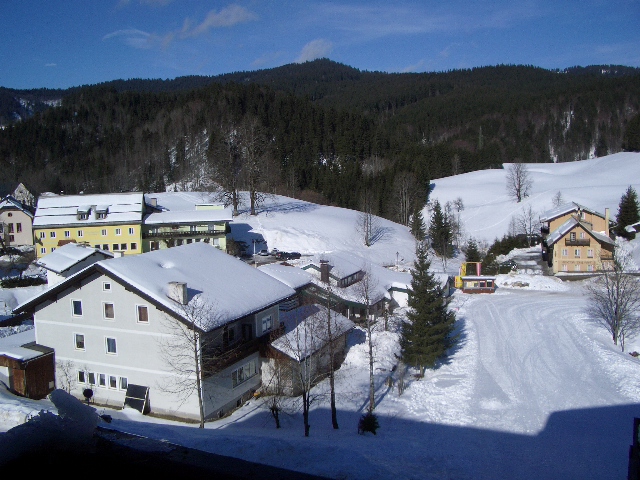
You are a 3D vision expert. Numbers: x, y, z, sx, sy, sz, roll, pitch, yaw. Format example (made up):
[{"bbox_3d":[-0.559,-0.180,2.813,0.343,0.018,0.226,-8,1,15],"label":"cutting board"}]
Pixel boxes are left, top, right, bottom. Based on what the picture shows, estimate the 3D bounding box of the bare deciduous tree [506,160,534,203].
[{"bbox_3d":[60.807,-17.804,197.234,7.500,12.760,7.500,-2,7,0],"label":"bare deciduous tree"}]

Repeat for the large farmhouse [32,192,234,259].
[{"bbox_3d":[-40.671,-3.919,144.170,41.000,12.800,14.000,-3,7,-7],"label":"large farmhouse"}]

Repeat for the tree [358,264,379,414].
[{"bbox_3d":[3.326,6.896,44.382,1.500,10.280,1.500,-2,7,0],"label":"tree"}]

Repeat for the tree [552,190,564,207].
[{"bbox_3d":[61.069,-10.364,165.692,3.200,5.120,3.200,-2,7,0],"label":"tree"}]

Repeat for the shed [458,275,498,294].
[{"bbox_3d":[21.939,6.007,90.191,4.900,2.450,2.700,-1,7,8],"label":"shed"}]

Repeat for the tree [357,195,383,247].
[{"bbox_3d":[10.250,-4.038,134.000,5.220,10.770,5.220,-2,7,0],"label":"tree"}]

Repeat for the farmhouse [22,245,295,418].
[{"bbox_3d":[-13.413,6.551,54.325,18.850,11.430,13.000,1,7,26],"label":"farmhouse"}]

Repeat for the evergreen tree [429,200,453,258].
[{"bbox_3d":[23.091,-1.916,124.000,4.460,11.310,4.460,-2,7,0],"label":"evergreen tree"}]

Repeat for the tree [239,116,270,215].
[{"bbox_3d":[-15.850,-17.924,156.584,7.800,23.580,7.800,-2,7,0],"label":"tree"}]

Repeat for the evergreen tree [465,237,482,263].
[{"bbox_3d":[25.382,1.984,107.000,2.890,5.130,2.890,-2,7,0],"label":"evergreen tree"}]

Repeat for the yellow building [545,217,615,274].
[{"bbox_3d":[49.202,0.826,122.900,12.000,9.200,11.500,0,7,17],"label":"yellow building"}]

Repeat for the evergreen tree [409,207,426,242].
[{"bbox_3d":[21.697,-3.561,144.000,3.890,7.790,3.890,-2,7,0],"label":"evergreen tree"}]

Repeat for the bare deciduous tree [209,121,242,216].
[{"bbox_3d":[-22.726,-17.092,155.621,7.800,22.960,7.800,-2,7,0],"label":"bare deciduous tree"}]

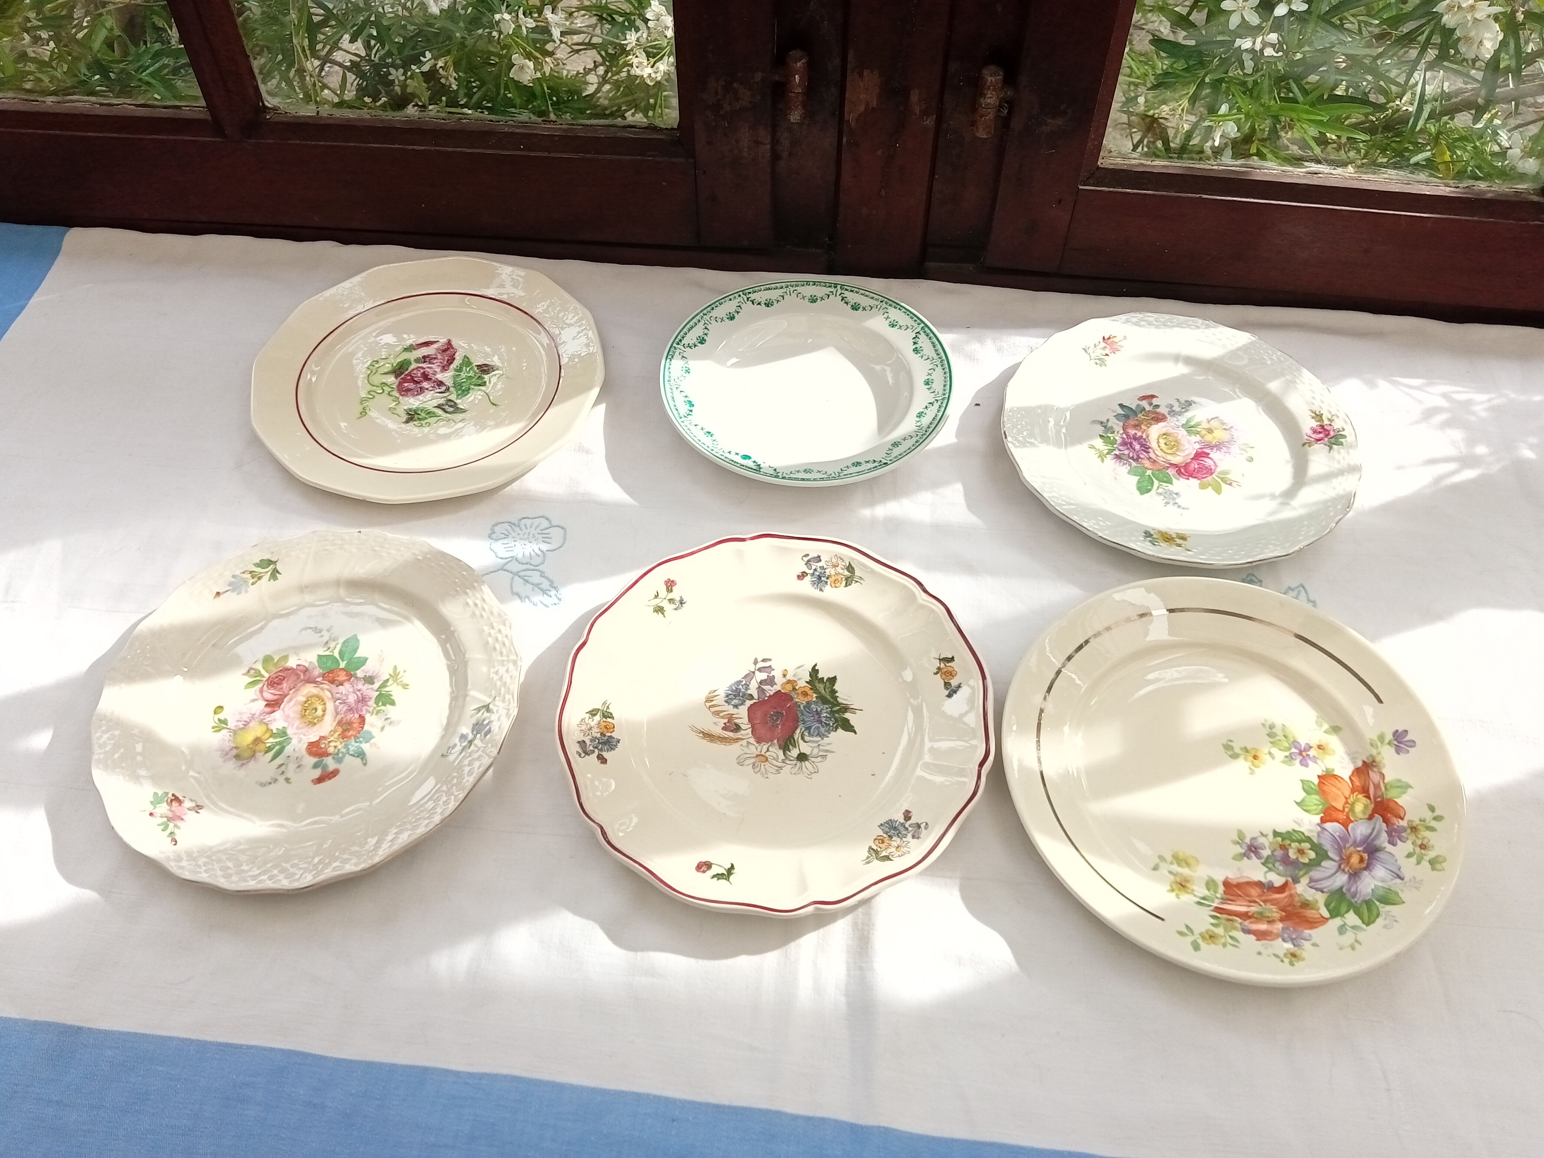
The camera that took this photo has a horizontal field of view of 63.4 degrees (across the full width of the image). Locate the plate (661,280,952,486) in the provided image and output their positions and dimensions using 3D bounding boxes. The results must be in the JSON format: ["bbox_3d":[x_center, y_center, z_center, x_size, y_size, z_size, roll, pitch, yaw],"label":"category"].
[{"bbox_3d":[0.025,-0.128,0.867,0.200,0.035,0.200,0,53,0],"label":"plate"}]

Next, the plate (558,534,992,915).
[{"bbox_3d":[0.003,0.078,0.717,0.248,0.025,0.248,0,53,0],"label":"plate"}]

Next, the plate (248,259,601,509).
[{"bbox_3d":[-0.239,-0.140,0.883,0.246,0.024,0.246,0,53,0],"label":"plate"}]

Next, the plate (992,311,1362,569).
[{"bbox_3d":[0.273,-0.093,0.847,0.234,0.025,0.234,0,53,0],"label":"plate"}]

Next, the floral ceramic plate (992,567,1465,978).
[{"bbox_3d":[0.253,0.105,0.696,0.252,0.025,0.252,0,53,0],"label":"floral ceramic plate"}]

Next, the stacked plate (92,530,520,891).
[{"bbox_3d":[-0.263,0.072,0.721,0.240,0.025,0.240,0,53,0],"label":"stacked plate"}]

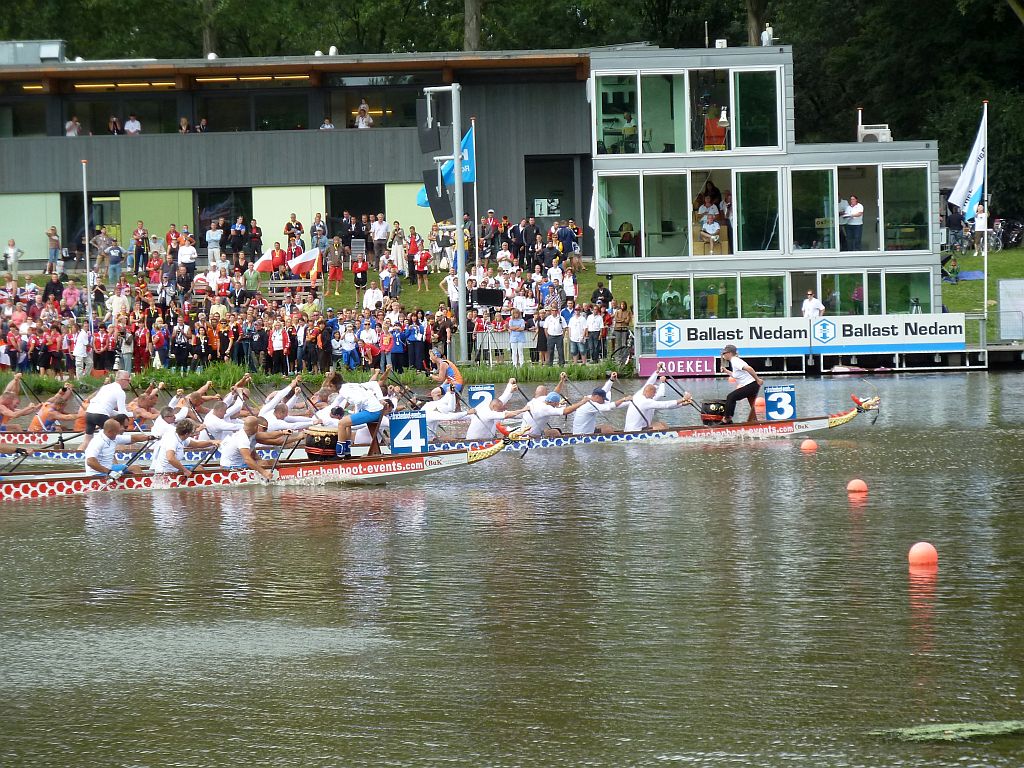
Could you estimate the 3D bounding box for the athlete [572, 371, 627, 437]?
[{"bbox_3d":[1.346,0.368,65.400,0.920,1.050,0.550,-2,1,-1],"label":"athlete"}]

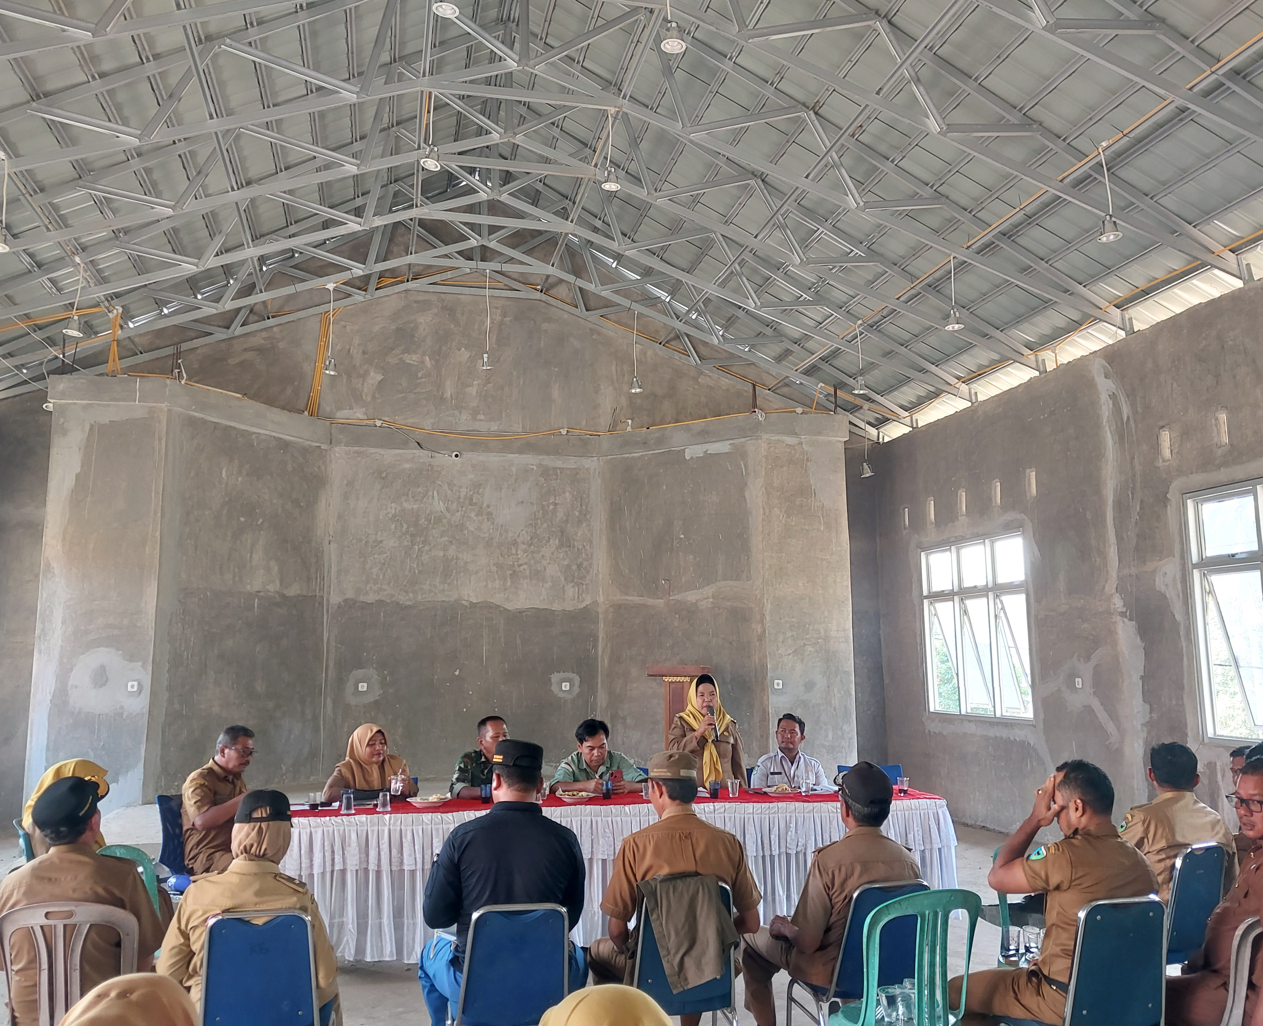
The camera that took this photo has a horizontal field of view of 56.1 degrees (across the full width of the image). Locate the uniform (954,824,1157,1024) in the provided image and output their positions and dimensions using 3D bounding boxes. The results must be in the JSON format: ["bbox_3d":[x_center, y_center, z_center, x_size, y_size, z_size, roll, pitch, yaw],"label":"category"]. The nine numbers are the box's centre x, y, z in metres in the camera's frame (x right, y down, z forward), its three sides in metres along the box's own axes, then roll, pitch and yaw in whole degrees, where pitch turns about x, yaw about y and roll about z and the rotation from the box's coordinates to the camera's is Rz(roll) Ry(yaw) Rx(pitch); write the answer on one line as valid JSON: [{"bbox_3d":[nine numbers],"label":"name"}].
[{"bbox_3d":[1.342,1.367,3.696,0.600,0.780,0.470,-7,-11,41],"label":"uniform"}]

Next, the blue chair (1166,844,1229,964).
[{"bbox_3d":[2.177,1.799,4.902,0.440,0.870,0.520,3,-8,-25],"label":"blue chair"}]

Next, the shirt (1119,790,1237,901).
[{"bbox_3d":[2.200,1.410,4.820,0.480,0.600,0.300,1,-8,-7],"label":"shirt"}]

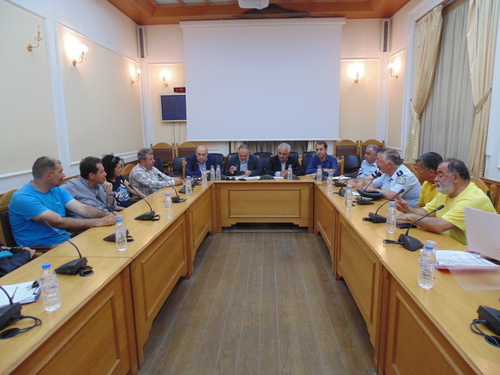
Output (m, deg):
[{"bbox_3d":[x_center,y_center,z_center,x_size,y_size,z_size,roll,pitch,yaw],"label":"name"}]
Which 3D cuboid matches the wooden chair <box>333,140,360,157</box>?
[{"bbox_3d":[2.076,-0.437,6.697,0.540,1.080,0.580,0,10,4],"label":"wooden chair"}]

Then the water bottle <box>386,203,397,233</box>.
[{"bbox_3d":[1.051,0.225,2.351,0.068,0.210,0.068,0,10,4],"label":"water bottle"}]

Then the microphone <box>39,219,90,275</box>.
[{"bbox_3d":[-1.050,0.323,1.773,0.240,0.285,0.140,0,11,1],"label":"microphone"}]

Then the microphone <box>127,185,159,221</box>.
[{"bbox_3d":[-0.930,0.125,2.757,0.230,0.300,0.130,0,10,3],"label":"microphone"}]

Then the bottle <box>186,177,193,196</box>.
[{"bbox_3d":[-0.701,-0.011,3.672,0.066,0.220,0.066,0,11,3],"label":"bottle"}]

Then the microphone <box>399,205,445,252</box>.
[{"bbox_3d":[1.143,0.258,2.093,0.250,0.275,0.150,1,11,9],"label":"microphone"}]

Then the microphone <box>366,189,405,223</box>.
[{"bbox_3d":[1.129,0.149,2.618,0.270,0.265,0.130,0,10,3],"label":"microphone"}]

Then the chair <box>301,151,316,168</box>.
[{"bbox_3d":[1.282,-0.233,6.387,0.500,0.930,0.550,0,11,3],"label":"chair"}]

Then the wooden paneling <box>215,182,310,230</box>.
[{"bbox_3d":[0.220,0.292,4.823,1.474,0.758,0.080,0,10,4],"label":"wooden paneling"}]

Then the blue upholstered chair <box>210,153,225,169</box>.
[{"bbox_3d":[-0.729,-0.191,6.202,0.470,0.900,0.560,0,10,4],"label":"blue upholstered chair"}]

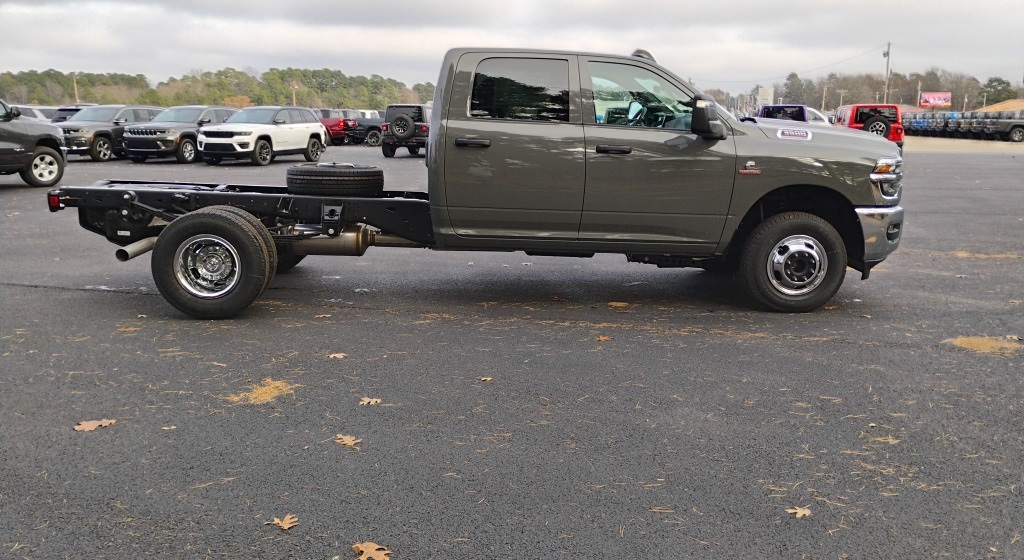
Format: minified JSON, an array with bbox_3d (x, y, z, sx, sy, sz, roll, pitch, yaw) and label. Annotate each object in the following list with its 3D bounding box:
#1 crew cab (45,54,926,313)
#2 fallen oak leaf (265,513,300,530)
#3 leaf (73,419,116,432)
[{"bbox_3d":[-0.223,-0.938,7.057,6.750,2.030,2.380,0,11,-3],"label":"crew cab"},{"bbox_3d":[-0.834,0.876,2.998,0.120,0.022,0.100,-2,11,-11],"label":"fallen oak leaf"},{"bbox_3d":[-1.967,0.687,3.911,0.185,0.022,0.090,-6,13,-31],"label":"leaf"}]

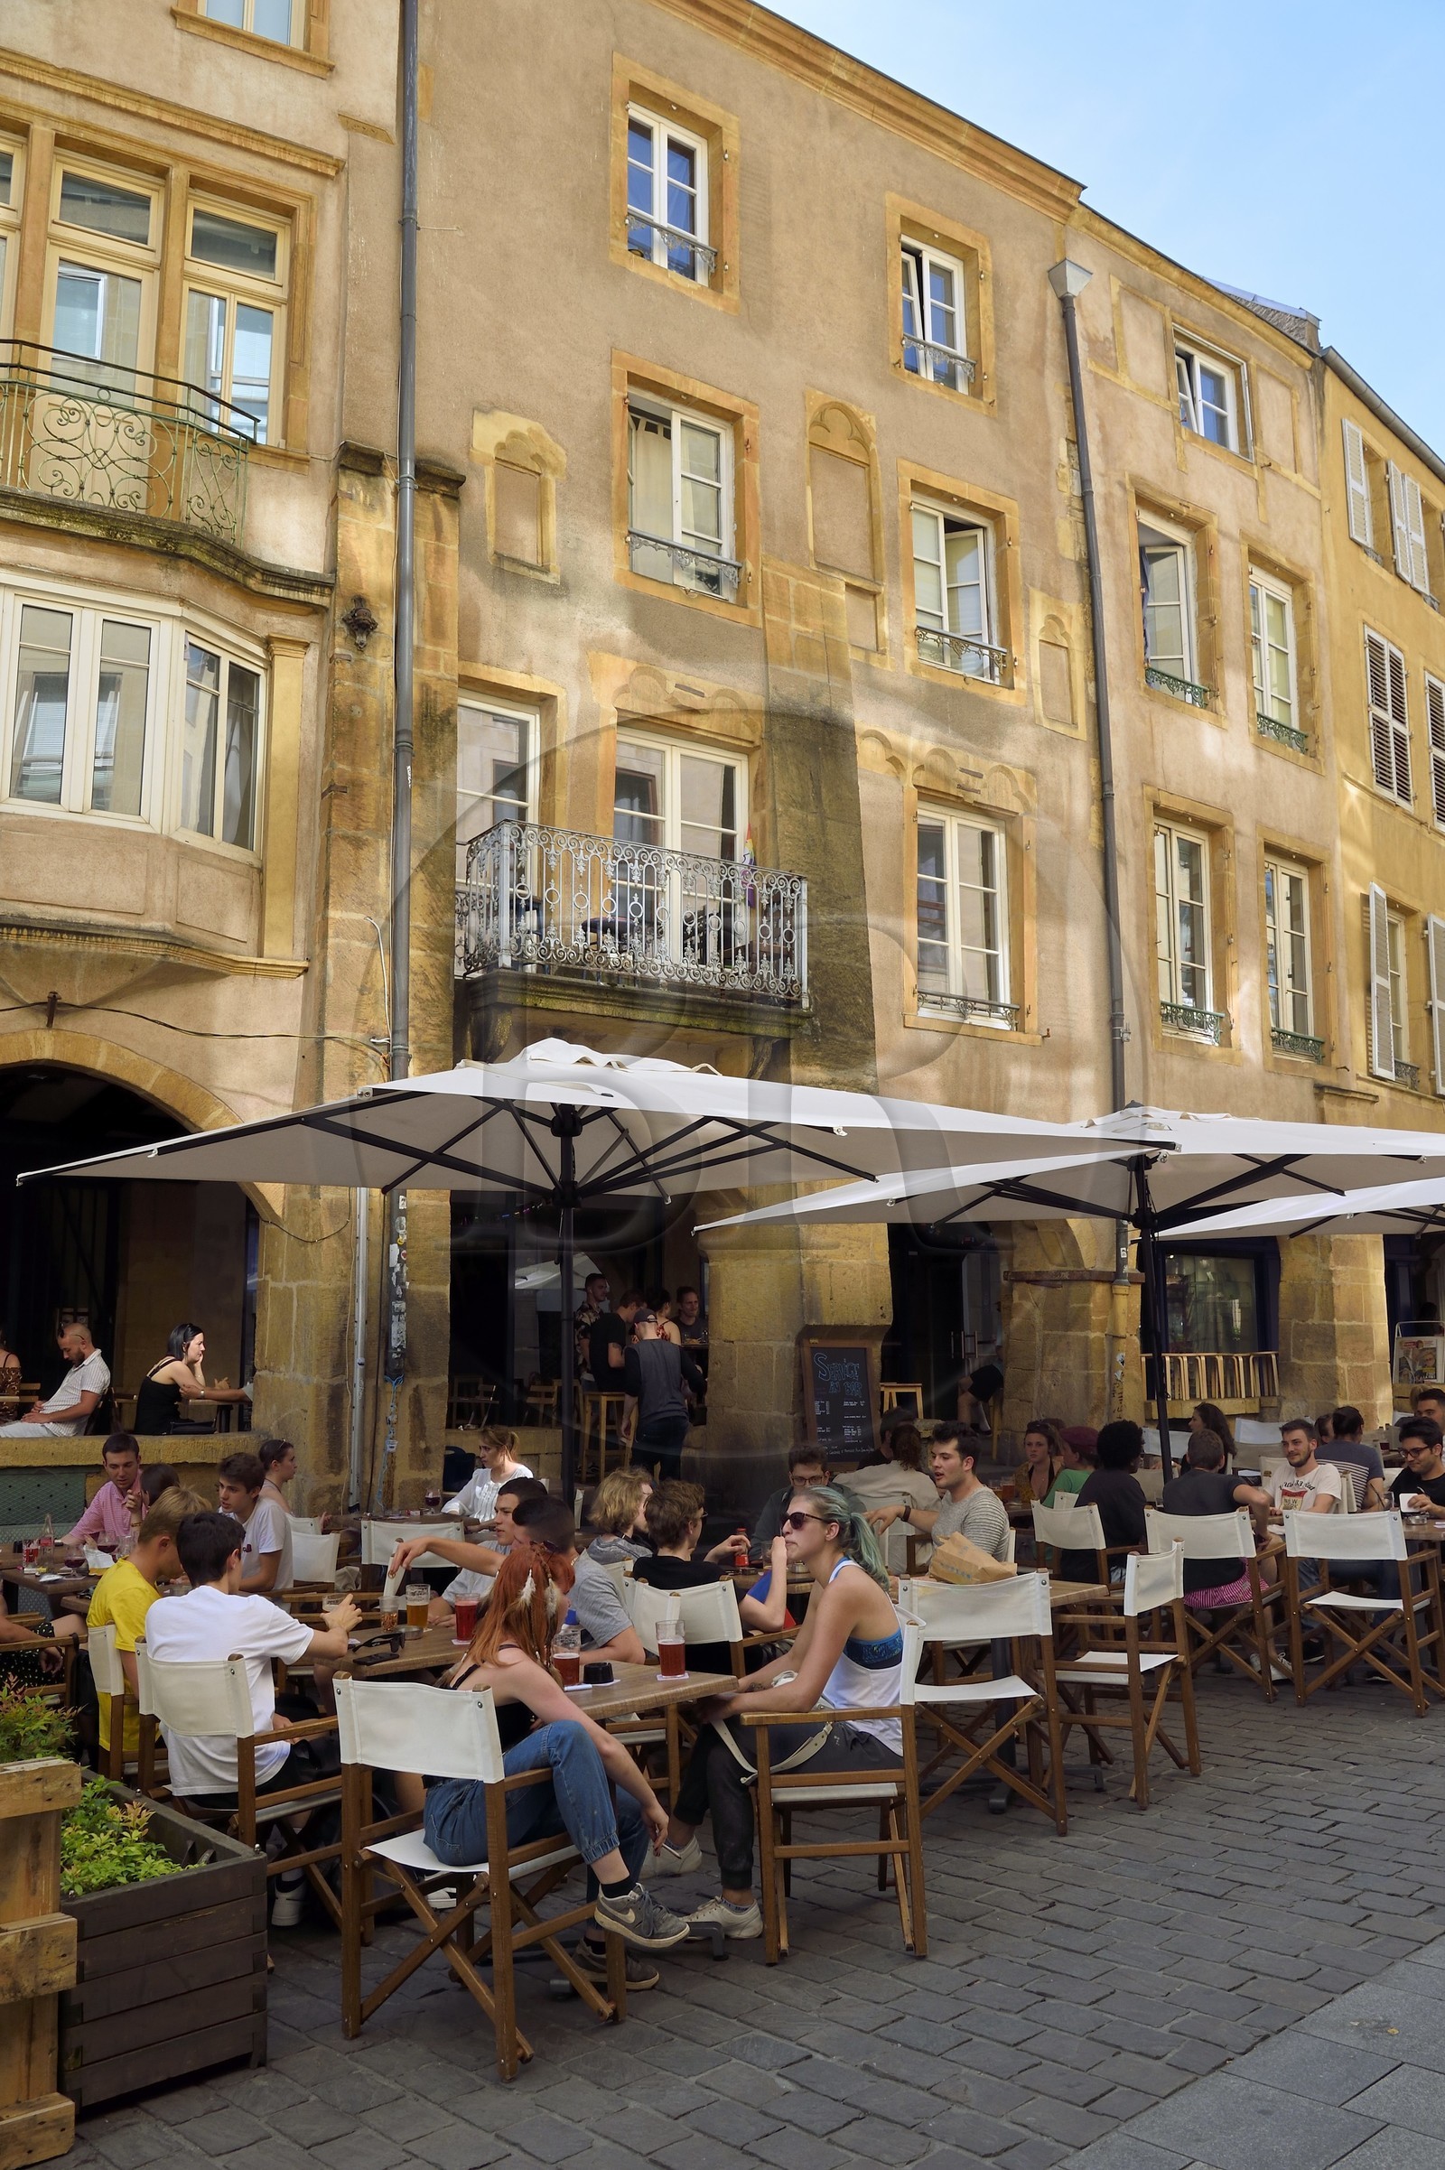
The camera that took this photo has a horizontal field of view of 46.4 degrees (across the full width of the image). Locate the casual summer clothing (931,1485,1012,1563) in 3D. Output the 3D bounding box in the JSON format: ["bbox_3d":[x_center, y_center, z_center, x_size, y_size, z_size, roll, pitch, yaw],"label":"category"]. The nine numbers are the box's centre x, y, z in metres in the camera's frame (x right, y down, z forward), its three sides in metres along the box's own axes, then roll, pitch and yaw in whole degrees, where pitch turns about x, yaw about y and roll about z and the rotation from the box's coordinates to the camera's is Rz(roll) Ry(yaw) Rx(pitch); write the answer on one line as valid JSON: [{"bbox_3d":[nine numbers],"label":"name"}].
[{"bbox_3d":[1.005,1.885,6.652,0.320,0.580,0.480,3,-11,-21],"label":"casual summer clothing"}]

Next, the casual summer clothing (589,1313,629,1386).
[{"bbox_3d":[-0.829,1.950,12.400,0.320,0.560,0.420,4,-11,-30],"label":"casual summer clothing"}]

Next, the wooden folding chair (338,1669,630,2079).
[{"bbox_3d":[-0.629,1.964,4.359,0.580,0.890,0.520,-8,-12,35],"label":"wooden folding chair"}]

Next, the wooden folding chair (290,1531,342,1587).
[{"bbox_3d":[-2.016,2.419,7.370,0.570,0.870,0.480,-10,-13,39],"label":"wooden folding chair"}]

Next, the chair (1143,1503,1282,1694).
[{"bbox_3d":[2.420,2.460,8.150,0.560,0.870,0.480,-8,-12,36],"label":"chair"}]

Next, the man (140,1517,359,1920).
[{"bbox_3d":[-1.330,1.870,5.000,0.540,1.240,0.780,-10,-13,42],"label":"man"}]

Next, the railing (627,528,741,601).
[{"bbox_3d":[-0.300,-4.272,13.870,1.120,0.310,0.110,6,-12,-35],"label":"railing"}]

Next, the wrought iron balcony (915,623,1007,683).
[{"bbox_3d":[2.145,-3.850,15.054,1.061,0.276,0.080,6,-12,-34],"label":"wrought iron balcony"}]

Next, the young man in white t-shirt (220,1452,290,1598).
[{"bbox_3d":[-2.030,2.250,7.400,0.720,1.280,0.500,6,-12,-35],"label":"young man in white t-shirt"}]

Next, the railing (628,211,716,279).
[{"bbox_3d":[-0.390,-6.538,13.146,0.880,0.250,0.080,6,-12,-34],"label":"railing"}]

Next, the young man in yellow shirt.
[{"bbox_3d":[-1.644,1.959,5.598,0.800,1.270,0.500,3,-11,-24],"label":"young man in yellow shirt"}]

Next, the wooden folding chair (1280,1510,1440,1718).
[{"bbox_3d":[2.929,2.357,7.671,0.575,0.865,0.513,-9,-12,36],"label":"wooden folding chair"}]

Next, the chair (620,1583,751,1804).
[{"bbox_3d":[0.005,2.210,6.133,0.570,0.870,0.480,-11,-14,44],"label":"chair"}]

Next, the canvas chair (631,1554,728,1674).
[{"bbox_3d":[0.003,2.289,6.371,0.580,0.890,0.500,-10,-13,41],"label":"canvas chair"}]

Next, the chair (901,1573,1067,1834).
[{"bbox_3d":[0.870,2.153,5.982,0.575,0.865,0.513,-2,-10,-4],"label":"chair"}]

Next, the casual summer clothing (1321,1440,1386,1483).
[{"bbox_3d":[3.578,2.297,9.552,0.470,0.580,0.280,-8,-12,32],"label":"casual summer clothing"}]

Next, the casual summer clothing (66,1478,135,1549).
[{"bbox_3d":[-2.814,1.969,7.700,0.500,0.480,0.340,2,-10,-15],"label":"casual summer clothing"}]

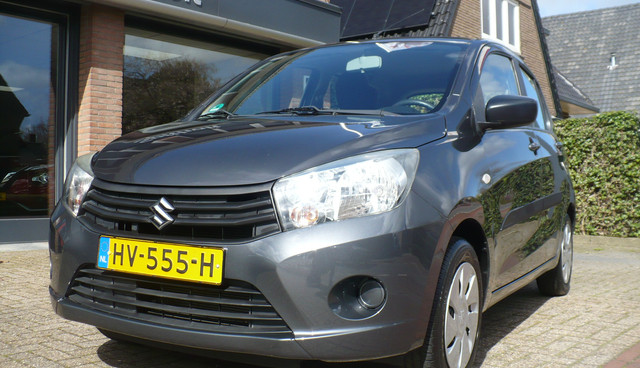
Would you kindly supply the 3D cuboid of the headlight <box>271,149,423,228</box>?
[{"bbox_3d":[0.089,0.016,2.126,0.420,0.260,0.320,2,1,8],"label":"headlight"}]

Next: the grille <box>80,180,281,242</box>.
[{"bbox_3d":[-0.479,0.086,2.208,0.840,0.195,0.120,2,1,28],"label":"grille"}]

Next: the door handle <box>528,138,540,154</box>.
[{"bbox_3d":[1.111,-0.194,3.520,0.050,0.065,0.180,2,1,28],"label":"door handle"}]

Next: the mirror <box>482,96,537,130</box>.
[{"bbox_3d":[0.797,-0.303,2.871,0.210,0.140,0.140,2,1,28],"label":"mirror"}]

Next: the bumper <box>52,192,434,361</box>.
[{"bbox_3d":[-0.403,0.266,2.362,1.560,0.510,0.480,2,1,28],"label":"bumper"}]

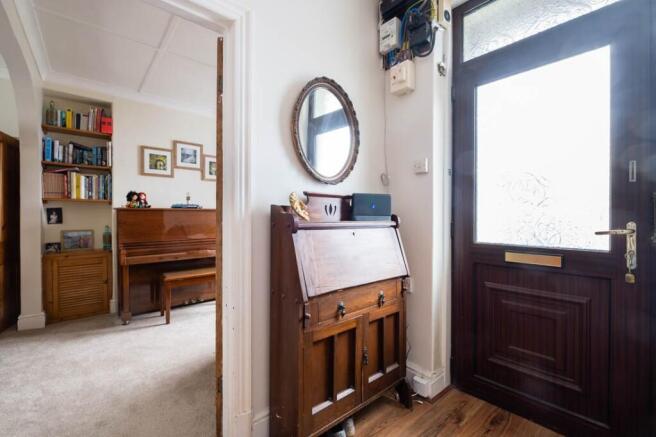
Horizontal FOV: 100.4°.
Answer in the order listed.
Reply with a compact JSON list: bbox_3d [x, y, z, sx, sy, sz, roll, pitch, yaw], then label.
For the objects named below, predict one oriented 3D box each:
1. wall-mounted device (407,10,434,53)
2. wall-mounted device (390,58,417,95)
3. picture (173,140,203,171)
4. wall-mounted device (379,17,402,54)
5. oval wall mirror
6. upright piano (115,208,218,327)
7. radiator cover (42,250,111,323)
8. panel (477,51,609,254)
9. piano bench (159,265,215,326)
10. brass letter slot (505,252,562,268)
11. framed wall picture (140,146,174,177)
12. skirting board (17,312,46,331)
[{"bbox_3d":[0.579,-1.133,1.697,0.100,0.205,0.131,0,0,-44],"label":"wall-mounted device"},{"bbox_3d":[0.495,-0.916,1.802,0.085,0.165,0.129,0,0,-44],"label":"wall-mounted device"},{"bbox_3d":[-1.921,-0.856,3.763,0.367,0.363,0.020,0,0,-41],"label":"picture"},{"bbox_3d":[0.425,-1.216,1.835,0.060,0.182,0.126,0,0,-44],"label":"wall-mounted device"},{"bbox_3d":[0.012,-0.482,1.531,0.494,0.586,0.040,0,0,-42],"label":"oval wall mirror"},{"bbox_3d":[-1.770,0.505,3.530,1.510,1.210,0.570,0,0,-41],"label":"upright piano"},{"bbox_3d":[-2.848,0.750,3.143,0.555,0.720,0.360,0,0,-41],"label":"radiator cover"},{"bbox_3d":[1.140,-0.332,1.510,0.025,0.979,0.586,0,0,-44],"label":"panel"},{"bbox_3d":[-1.515,0.860,3.221,0.770,0.500,0.360,0,0,-41],"label":"piano bench"},{"bbox_3d":[1.115,0.222,1.492,0.015,0.058,0.249,0,0,-44],"label":"brass letter slot"},{"bbox_3d":[-2.197,-0.715,3.523,0.363,0.356,0.020,0,0,-41],"label":"framed wall picture"},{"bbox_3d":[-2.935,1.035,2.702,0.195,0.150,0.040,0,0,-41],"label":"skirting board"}]

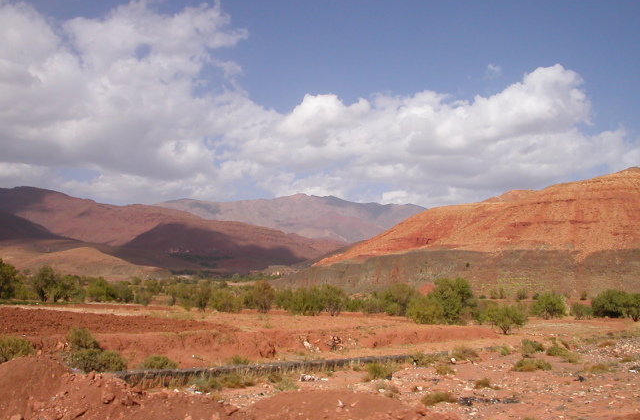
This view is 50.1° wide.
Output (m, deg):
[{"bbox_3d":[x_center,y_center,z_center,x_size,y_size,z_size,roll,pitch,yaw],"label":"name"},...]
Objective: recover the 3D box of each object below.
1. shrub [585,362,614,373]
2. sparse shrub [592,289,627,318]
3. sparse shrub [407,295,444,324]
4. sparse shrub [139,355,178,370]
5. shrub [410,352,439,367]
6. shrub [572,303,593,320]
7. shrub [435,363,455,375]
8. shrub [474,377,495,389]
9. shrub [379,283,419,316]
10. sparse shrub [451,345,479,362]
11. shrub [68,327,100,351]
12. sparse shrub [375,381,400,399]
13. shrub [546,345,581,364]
[{"bbox_3d":[12.000,6.740,29.373,1.309,0.347,1.178,0,-5,0],"label":"shrub"},{"bbox_3d":[27.776,8.933,65.640,3.676,2.768,3.308,0,-5,0],"label":"sparse shrub"},{"bbox_3d":[8.600,8.111,55.768,3.098,2.446,2.733,0,-5,0],"label":"sparse shrub"},{"bbox_3d":[-6.803,6.466,28.818,1.685,0.758,1.485,0,-5,0],"label":"sparse shrub"},{"bbox_3d":[4.764,6.794,31.188,1.296,0.559,1.166,0,-5,0],"label":"shrub"},{"bbox_3d":[23.894,9.255,62.509,2.029,1.576,1.826,0,-5,0],"label":"shrub"},{"bbox_3d":[5.443,6.929,29.906,0.874,0.525,0.779,0,-5,0],"label":"shrub"},{"bbox_3d":[6.078,6.359,25.277,0.752,0.386,0.677,0,-5,0],"label":"shrub"},{"bbox_3d":[7.253,8.270,63.209,3.696,3.142,3.258,0,-5,0],"label":"shrub"},{"bbox_3d":[7.128,7.079,33.746,1.381,0.888,1.225,0,-5,0],"label":"sparse shrub"},{"bbox_3d":[-11.878,6.582,34.503,1.614,1.412,1.428,0,-5,0],"label":"shrub"},{"bbox_3d":[2.306,6.113,23.376,0.905,0.539,0.815,0,-5,0],"label":"sparse shrub"},{"bbox_3d":[11.372,6.722,31.951,1.611,0.838,1.450,0,-5,0],"label":"shrub"}]

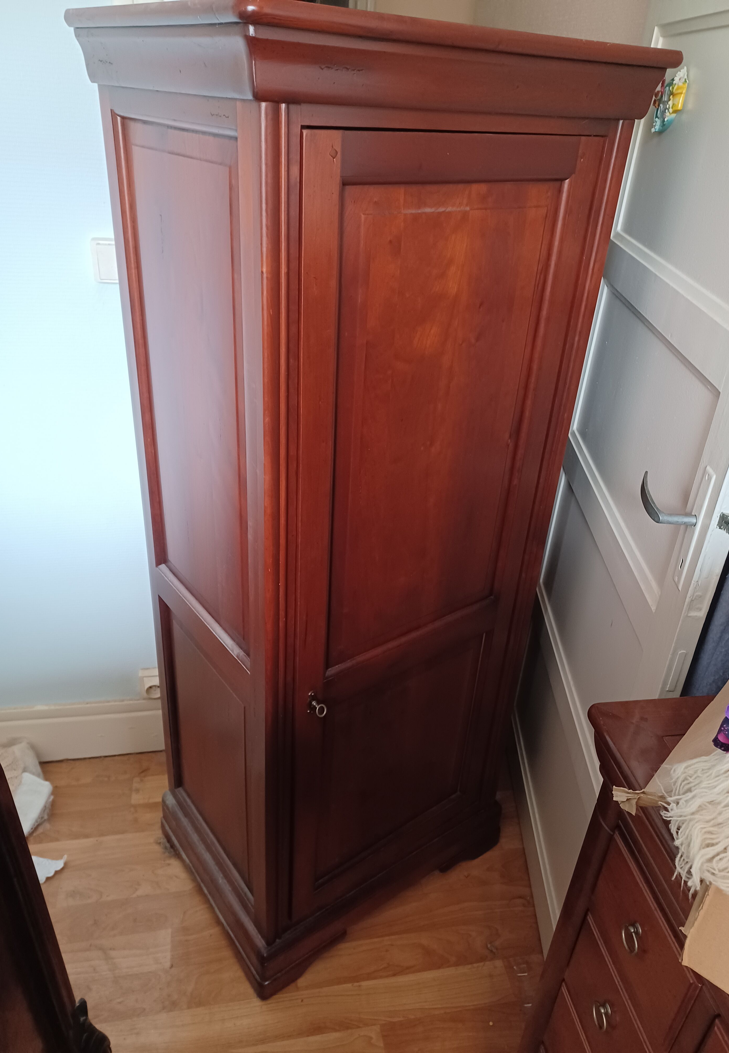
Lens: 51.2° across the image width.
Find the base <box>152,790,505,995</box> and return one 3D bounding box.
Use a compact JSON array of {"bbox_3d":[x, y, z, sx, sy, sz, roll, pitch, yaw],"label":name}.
[{"bbox_3d":[-0.080,0.708,1.862,0.672,0.161,0.494,-18,36,-33],"label":"base"}]

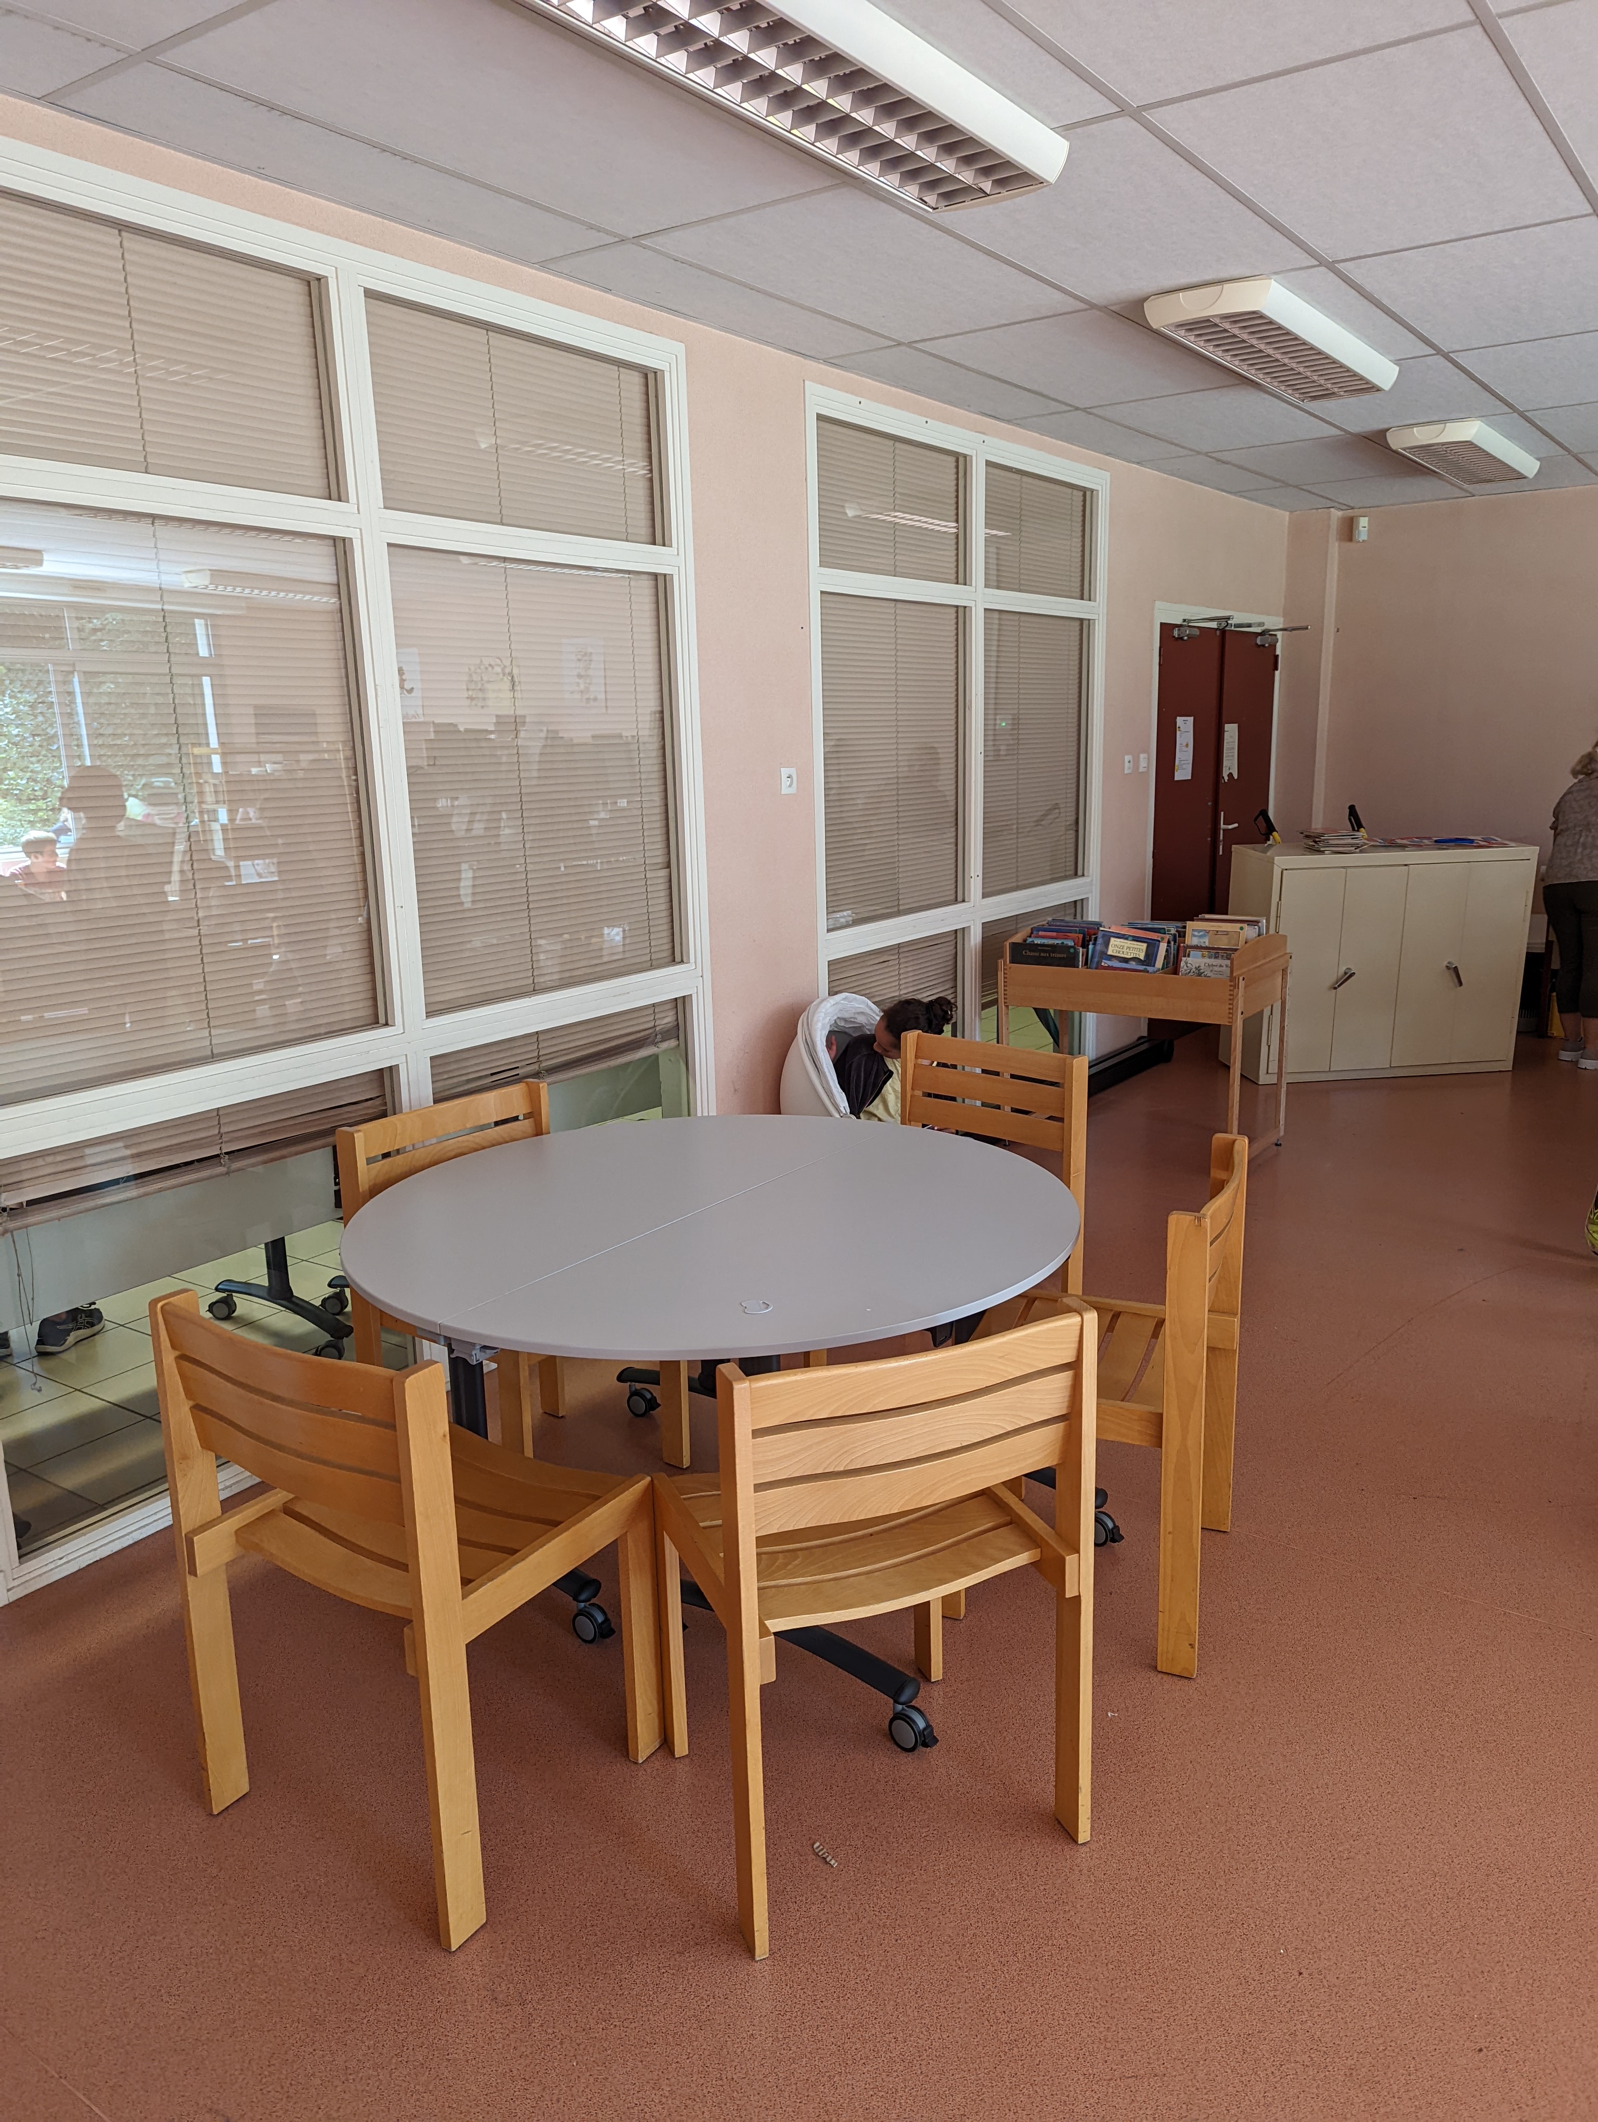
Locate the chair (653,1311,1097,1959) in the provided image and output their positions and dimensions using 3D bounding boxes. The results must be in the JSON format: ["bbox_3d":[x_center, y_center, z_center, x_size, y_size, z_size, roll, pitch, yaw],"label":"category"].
[{"bbox_3d":[0.082,0.715,2.172,0.516,0.822,0.485,-6,14,-21],"label":"chair"}]

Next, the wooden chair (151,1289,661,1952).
[{"bbox_3d":[-0.575,0.723,2.218,0.520,0.825,0.485,6,15,31],"label":"wooden chair"}]

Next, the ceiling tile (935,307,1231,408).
[{"bbox_3d":[0.909,-2.178,4.606,0.600,0.020,1.190,8,16,35],"label":"ceiling tile"}]

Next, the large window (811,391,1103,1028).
[{"bbox_3d":[0.669,-0.986,5.568,0.080,2.560,2.170,8,16,35],"label":"large window"}]

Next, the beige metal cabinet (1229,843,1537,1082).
[{"bbox_3d":[2.602,-0.464,6.675,1.190,1.000,0.470,-3,13,-6],"label":"beige metal cabinet"}]

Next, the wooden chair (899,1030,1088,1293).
[{"bbox_3d":[0.341,0.398,3.569,0.516,0.822,0.485,10,17,42],"label":"wooden chair"}]

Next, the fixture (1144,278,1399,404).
[{"bbox_3d":[1.405,-2.070,4.285,0.310,0.080,1.250,8,16,35],"label":"fixture"}]

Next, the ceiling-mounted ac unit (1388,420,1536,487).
[{"bbox_3d":[2.803,-2.539,6.185,0.310,0.080,1.250,8,16,35],"label":"ceiling-mounted ac unit"}]

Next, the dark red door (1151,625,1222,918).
[{"bbox_3d":[1.909,-1.099,7.317,0.050,2.039,0.820,8,15,35],"label":"dark red door"}]

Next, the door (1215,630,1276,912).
[{"bbox_3d":[2.390,-1.256,7.969,0.050,2.039,0.810,8,15,35],"label":"door"}]

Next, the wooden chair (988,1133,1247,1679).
[{"bbox_3d":[0.543,0.578,2.740,0.485,0.822,0.516,4,14,23],"label":"wooden chair"}]

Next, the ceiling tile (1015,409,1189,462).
[{"bbox_3d":[1.241,-2.463,5.810,0.280,0.020,1.190,8,16,35],"label":"ceiling tile"}]

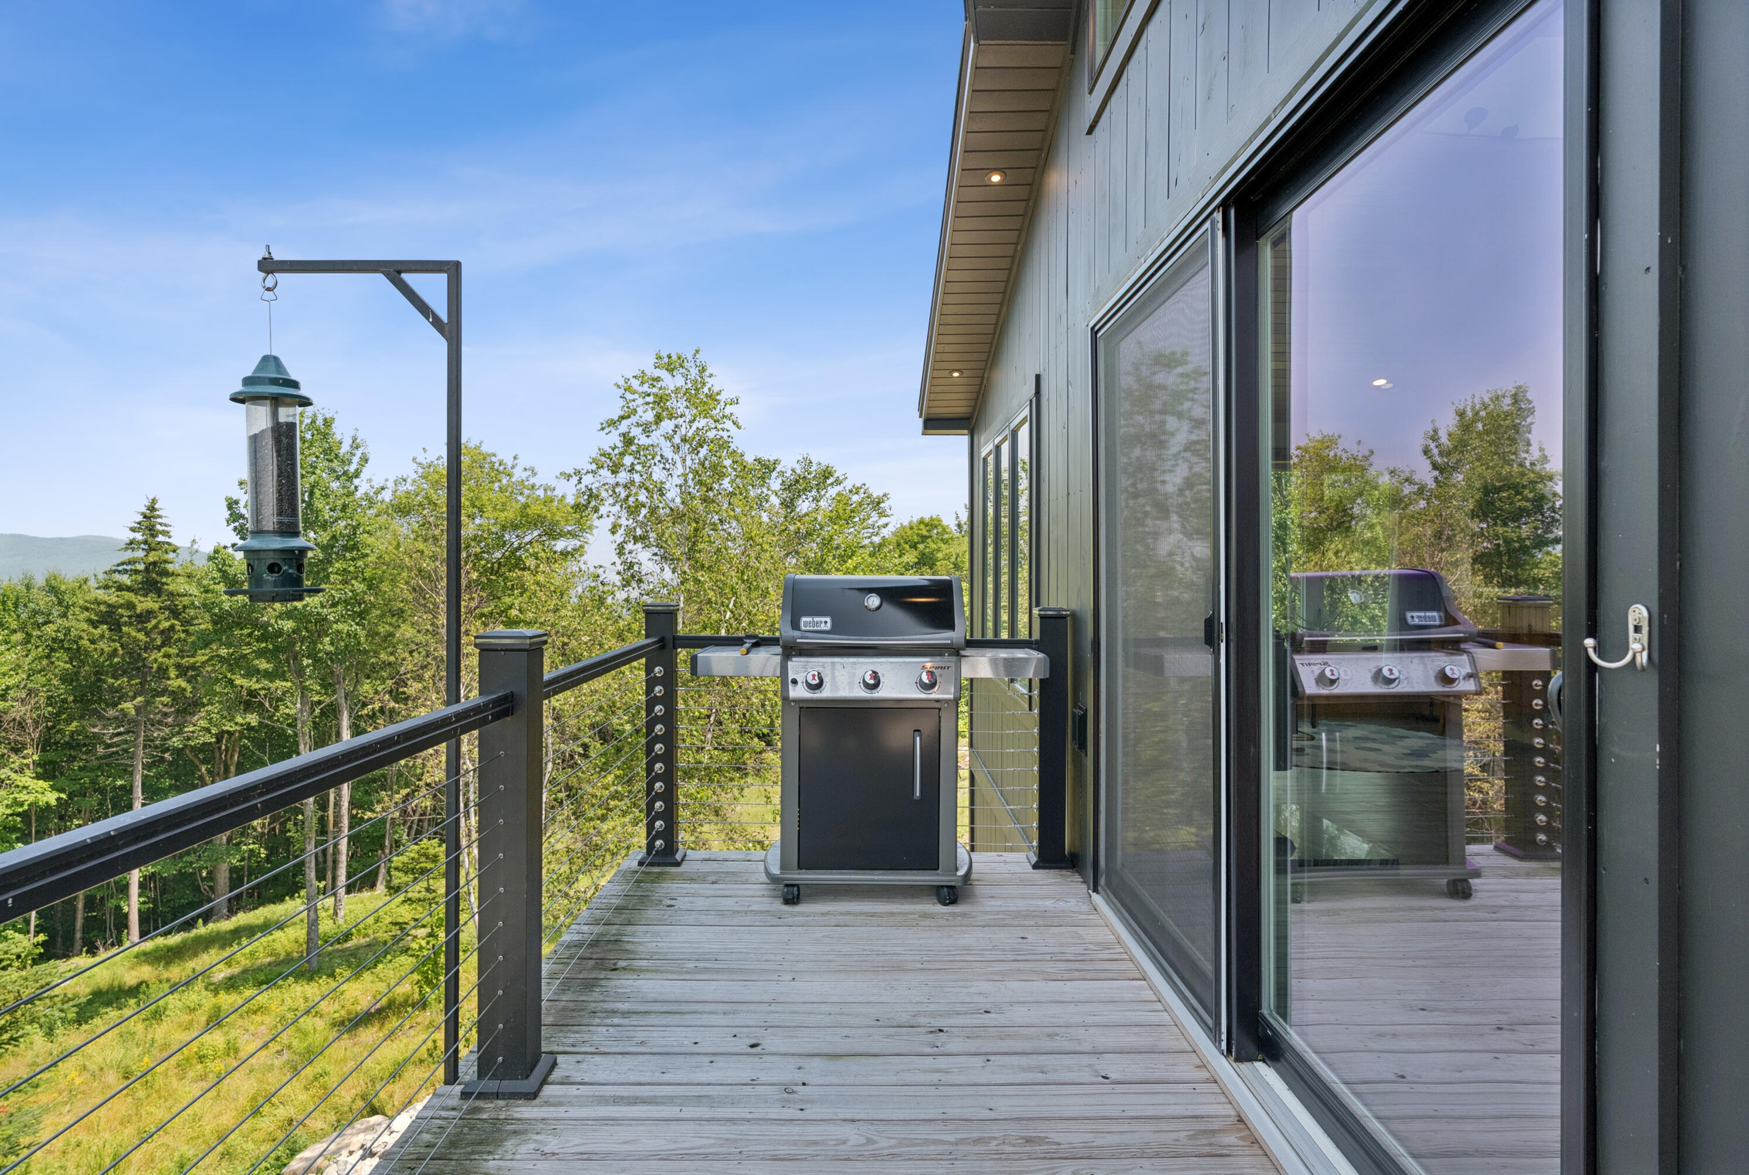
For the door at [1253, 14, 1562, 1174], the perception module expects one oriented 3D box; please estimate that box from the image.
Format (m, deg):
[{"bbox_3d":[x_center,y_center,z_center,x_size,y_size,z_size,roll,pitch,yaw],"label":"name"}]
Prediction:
[{"bbox_3d":[0.920,0.100,1.735,0.050,1.950,1.180,0,1,-1],"label":"door"}]

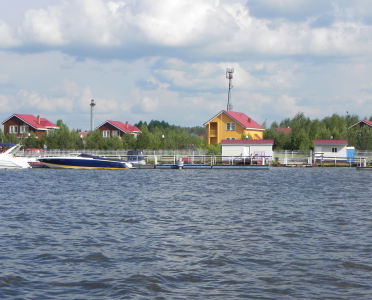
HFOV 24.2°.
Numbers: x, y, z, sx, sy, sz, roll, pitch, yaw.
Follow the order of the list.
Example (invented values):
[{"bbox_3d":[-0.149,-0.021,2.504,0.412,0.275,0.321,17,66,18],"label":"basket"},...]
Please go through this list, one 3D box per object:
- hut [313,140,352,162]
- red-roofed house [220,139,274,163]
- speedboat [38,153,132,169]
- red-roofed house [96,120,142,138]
[{"bbox_3d":[21.450,0.130,128.200,5.100,3.200,3.200,0,0,6],"label":"hut"},{"bbox_3d":[9.100,0.160,128.500,7.700,3.300,3.300,0,0,3],"label":"red-roofed house"},{"bbox_3d":[-13.350,1.450,114.500,12.200,2.150,2.800,0,0,5],"label":"speedboat"},{"bbox_3d":[-16.200,-3.100,208.500,8.600,7.800,8.000,0,0,26],"label":"red-roofed house"}]

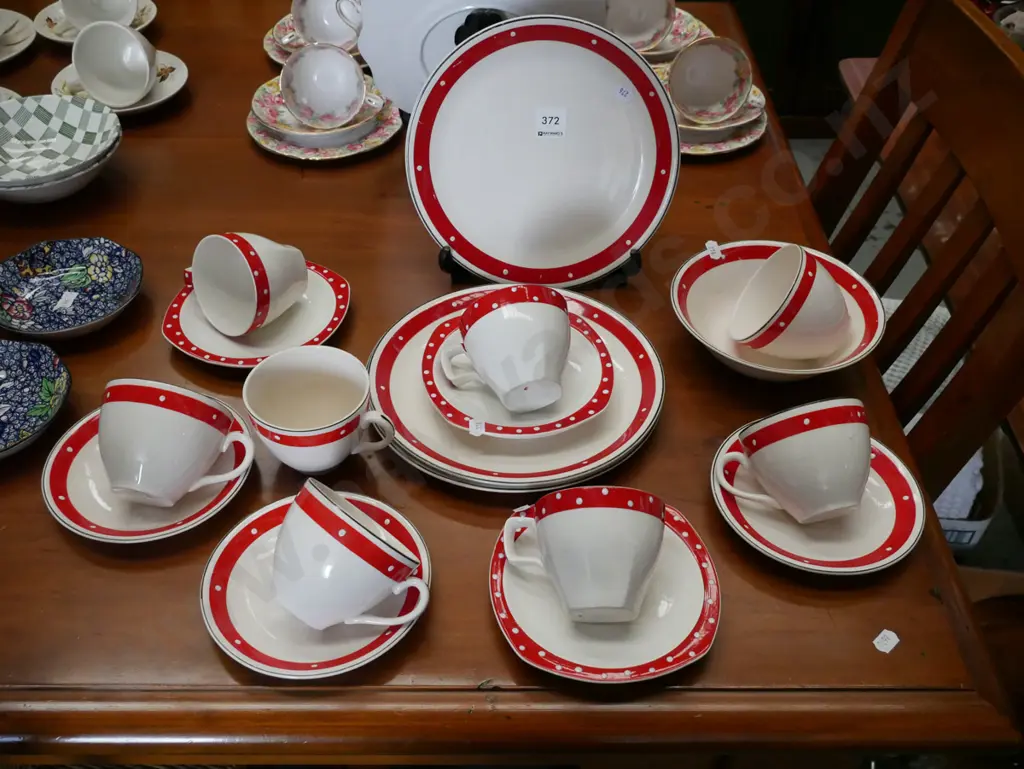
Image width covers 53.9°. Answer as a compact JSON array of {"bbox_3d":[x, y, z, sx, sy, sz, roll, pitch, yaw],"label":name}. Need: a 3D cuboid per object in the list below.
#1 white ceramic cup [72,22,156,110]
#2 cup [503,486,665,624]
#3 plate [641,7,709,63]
[{"bbox_3d":[-0.432,-0.354,1.108,0.108,0.089,0.058,-8,24,19],"label":"white ceramic cup"},{"bbox_3d":[0.049,0.117,0.670,0.111,0.090,0.072,1,64,0],"label":"cup"},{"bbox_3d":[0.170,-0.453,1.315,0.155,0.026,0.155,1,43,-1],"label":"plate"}]

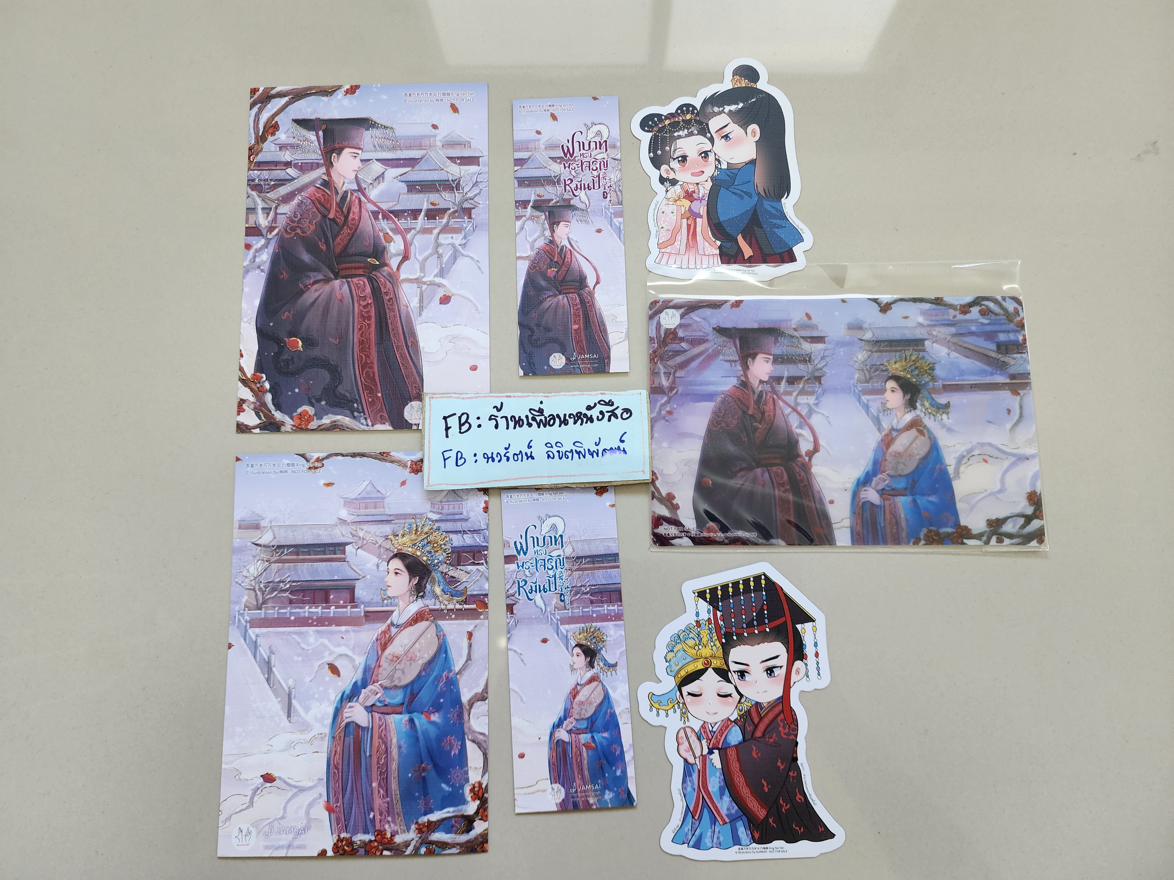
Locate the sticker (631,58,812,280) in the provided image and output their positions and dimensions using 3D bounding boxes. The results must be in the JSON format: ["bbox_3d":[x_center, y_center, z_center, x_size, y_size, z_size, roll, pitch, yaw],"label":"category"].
[{"bbox_3d":[0.057,-0.117,0.333,0.076,0.002,0.102,-1,82,0],"label":"sticker"}]

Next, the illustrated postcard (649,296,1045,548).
[{"bbox_3d":[0.103,-0.008,0.317,0.156,0.002,0.102,0,82,0],"label":"illustrated postcard"}]

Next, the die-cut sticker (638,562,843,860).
[{"bbox_3d":[0.058,0.103,0.300,0.076,0.002,0.110,-2,82,0],"label":"die-cut sticker"}]

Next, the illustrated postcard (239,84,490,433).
[{"bbox_3d":[-0.093,-0.079,0.328,0.102,0.002,0.152,-1,82,0],"label":"illustrated postcard"}]

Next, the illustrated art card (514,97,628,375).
[{"bbox_3d":[-0.007,-0.088,0.329,0.046,0.002,0.123,-2,82,0],"label":"illustrated art card"}]

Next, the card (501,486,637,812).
[{"bbox_3d":[-0.008,0.080,0.304,0.046,0.002,0.123,-4,82,0],"label":"card"}]

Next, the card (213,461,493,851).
[{"bbox_3d":[-0.090,0.081,0.307,0.104,0.002,0.154,-1,82,0],"label":"card"}]

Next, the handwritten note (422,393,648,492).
[{"bbox_3d":[-0.020,-0.001,0.315,0.091,0.005,0.038,-2,82,0],"label":"handwritten note"}]

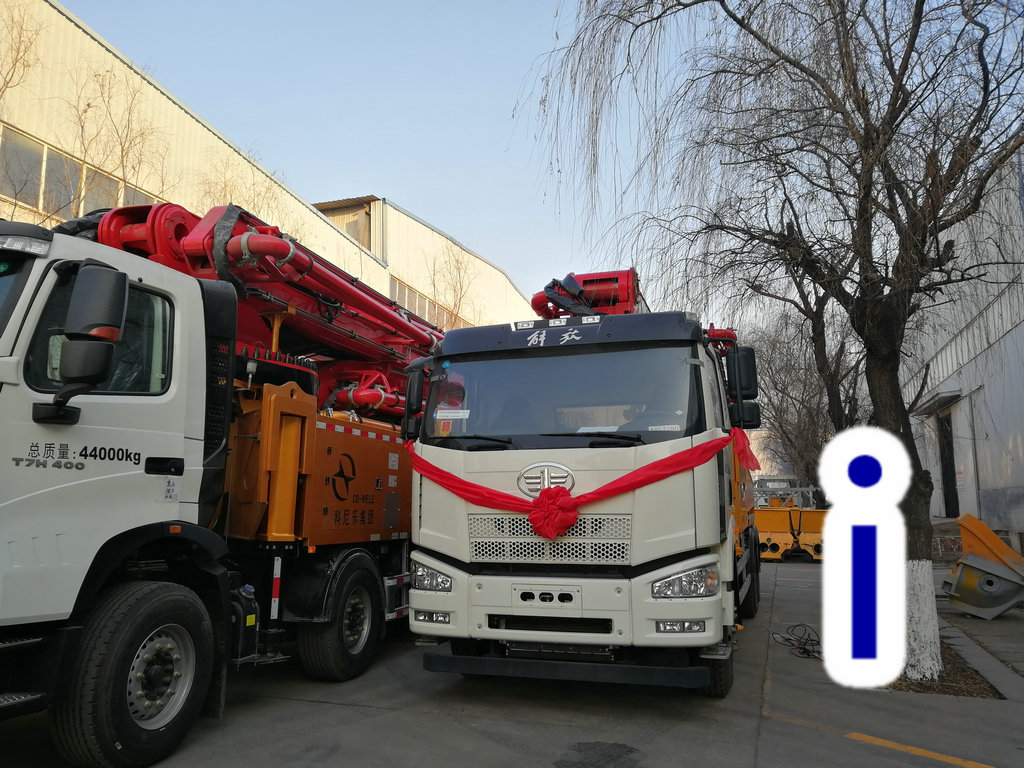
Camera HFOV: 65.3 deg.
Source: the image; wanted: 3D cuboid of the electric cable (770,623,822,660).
[{"bbox_3d":[3.240,2.857,8.982,0.680,0.150,1.450,-3,-9,19],"label":"electric cable"}]

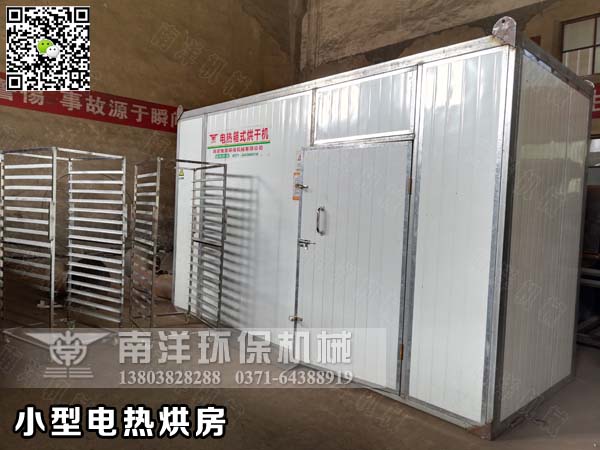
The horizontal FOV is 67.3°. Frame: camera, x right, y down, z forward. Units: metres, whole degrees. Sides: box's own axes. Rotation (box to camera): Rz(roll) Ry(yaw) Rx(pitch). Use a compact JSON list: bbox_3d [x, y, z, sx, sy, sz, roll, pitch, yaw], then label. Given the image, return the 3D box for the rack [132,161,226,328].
[{"bbox_3d":[-1.284,0.271,4.668,0.683,1.785,0.792,0,3,-35],"label":"rack"}]

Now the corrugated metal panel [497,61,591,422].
[{"bbox_3d":[1.828,0.113,3.361,1.430,2.374,0.060,0,4,-43],"label":"corrugated metal panel"}]

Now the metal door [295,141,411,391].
[{"bbox_3d":[0.391,0.280,3.699,0.060,1.856,1.147,0,4,-43],"label":"metal door"}]

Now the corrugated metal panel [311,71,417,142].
[{"bbox_3d":[0.469,-0.867,3.418,0.050,0.468,0.972,0,4,-43],"label":"corrugated metal panel"}]

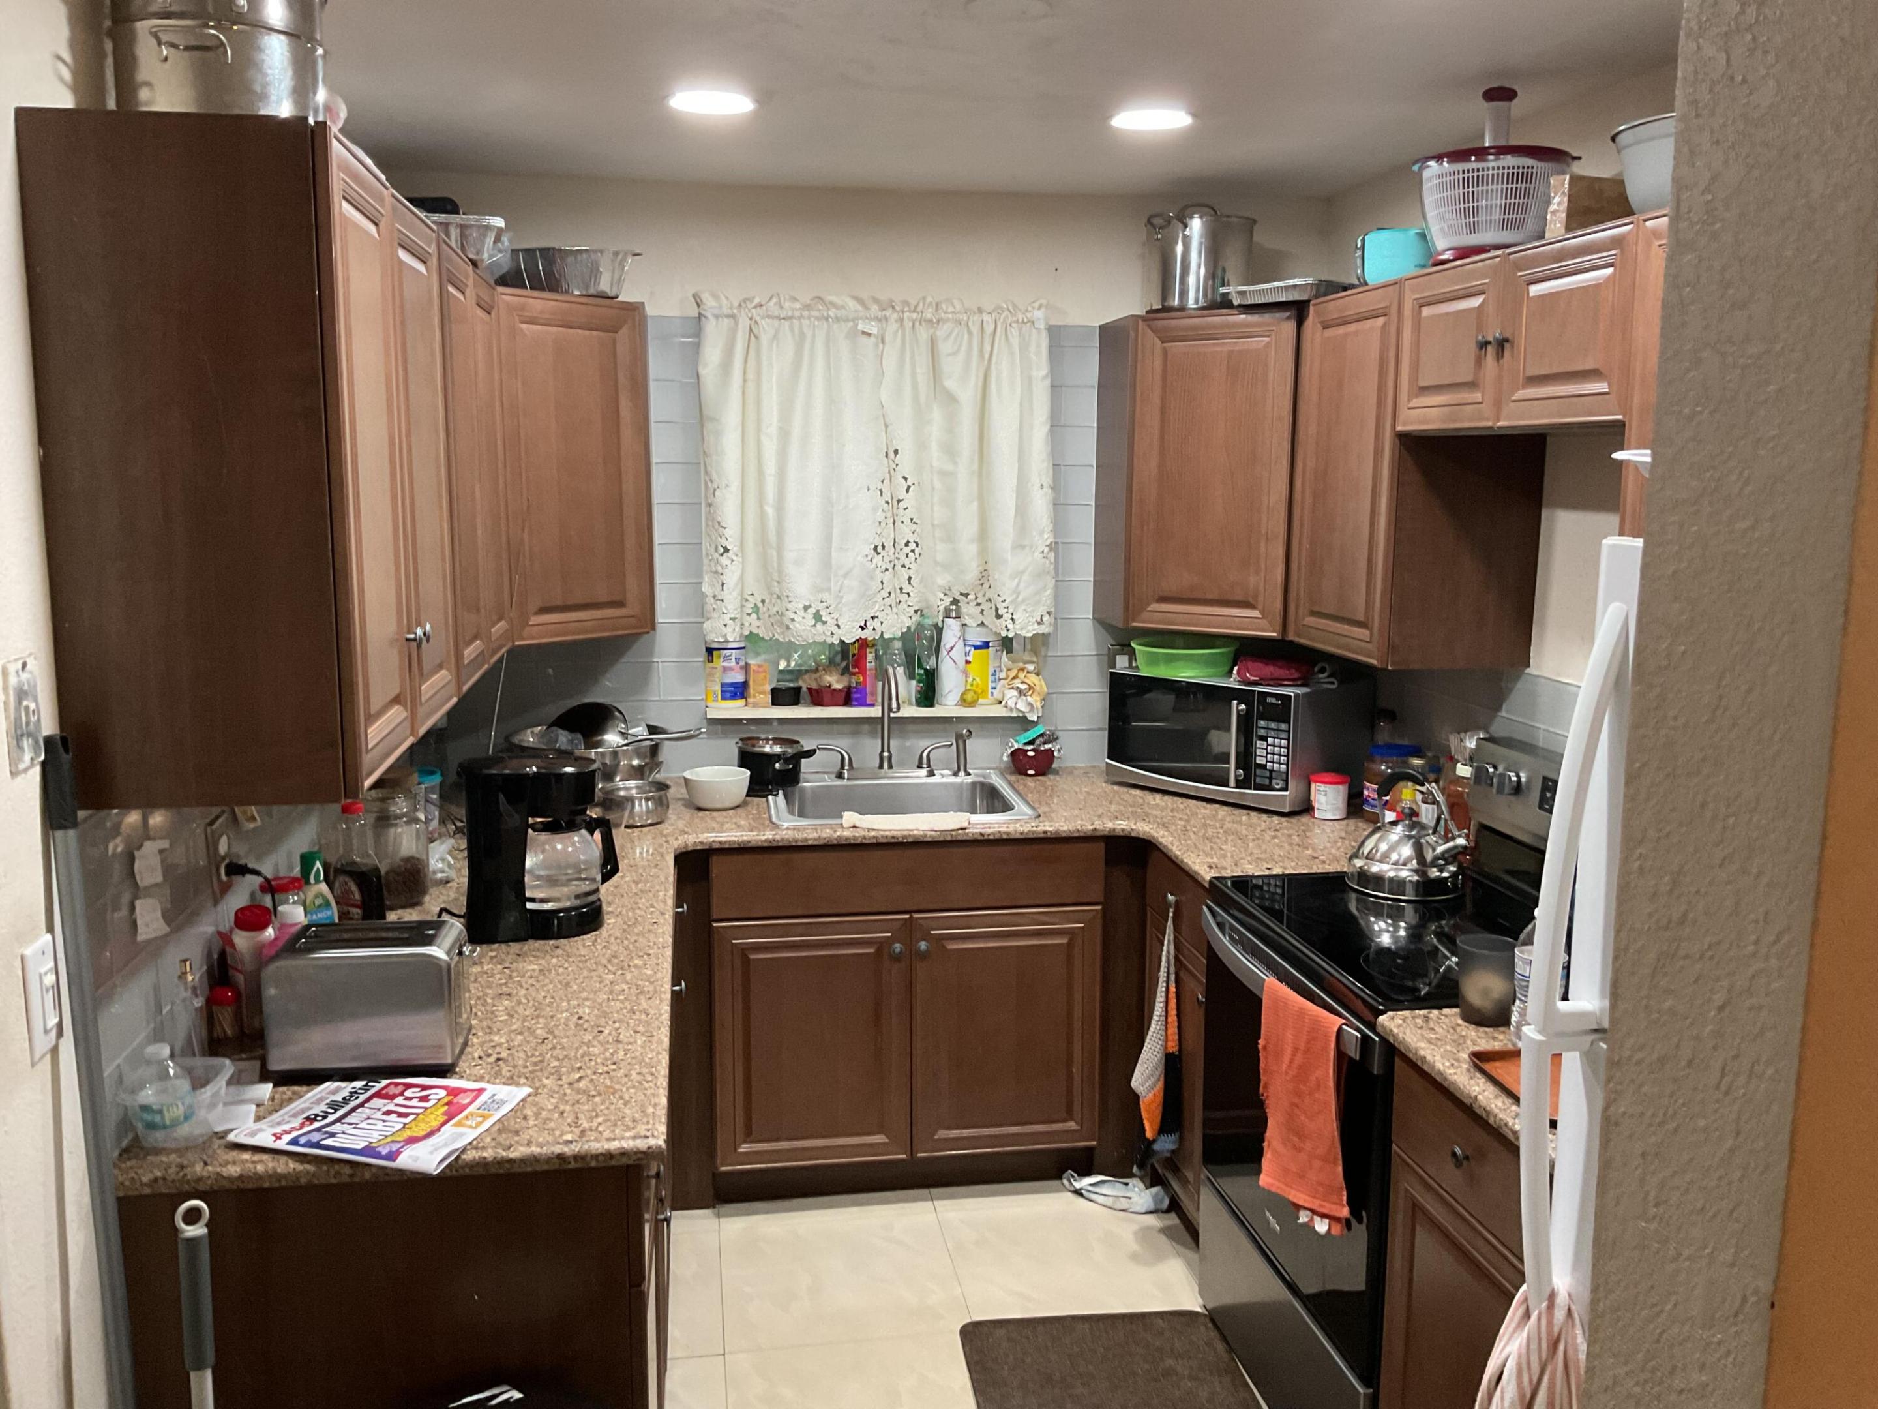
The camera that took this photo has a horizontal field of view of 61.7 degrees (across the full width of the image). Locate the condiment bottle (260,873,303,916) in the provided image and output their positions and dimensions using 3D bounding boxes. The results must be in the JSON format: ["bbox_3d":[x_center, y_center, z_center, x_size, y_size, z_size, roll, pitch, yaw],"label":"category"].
[{"bbox_3d":[-1.030,0.363,2.482,0.066,0.180,0.066,-4,10,-23],"label":"condiment bottle"}]

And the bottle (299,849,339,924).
[{"bbox_3d":[-1.004,0.341,2.555,0.070,0.200,0.050,-5,10,-32],"label":"bottle"}]

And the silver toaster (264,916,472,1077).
[{"bbox_3d":[-0.795,0.407,2.215,0.260,0.177,0.170,-1,9,-9],"label":"silver toaster"}]

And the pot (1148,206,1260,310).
[{"bbox_3d":[0.649,-1.097,3.953,0.270,0.265,0.330,8,12,41],"label":"pot"}]

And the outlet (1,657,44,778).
[{"bbox_3d":[-0.935,0.012,1.606,0.012,0.115,0.077,-1,9,-9],"label":"outlet"}]

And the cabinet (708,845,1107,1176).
[{"bbox_3d":[-0.110,0.642,3.893,0.898,0.752,0.590,-1,9,-9],"label":"cabinet"}]

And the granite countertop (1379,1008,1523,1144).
[{"bbox_3d":[1.028,0.529,2.145,0.650,0.035,0.600,-1,9,-9],"label":"granite countertop"}]

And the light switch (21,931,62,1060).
[{"bbox_3d":[-0.932,0.308,1.636,0.016,0.117,0.077,-1,9,-9],"label":"light switch"}]

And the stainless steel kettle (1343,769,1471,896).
[{"bbox_3d":[0.925,0.243,3.051,0.225,0.235,0.265,-5,10,-31],"label":"stainless steel kettle"}]

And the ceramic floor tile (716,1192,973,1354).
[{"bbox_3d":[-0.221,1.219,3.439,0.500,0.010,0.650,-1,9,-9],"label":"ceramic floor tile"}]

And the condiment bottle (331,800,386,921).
[{"bbox_3d":[-0.980,0.286,2.641,0.088,0.242,0.068,2,9,8],"label":"condiment bottle"}]

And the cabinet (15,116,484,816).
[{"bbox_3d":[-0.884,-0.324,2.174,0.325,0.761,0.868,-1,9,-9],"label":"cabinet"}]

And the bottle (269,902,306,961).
[{"bbox_3d":[-0.932,0.375,2.289,0.072,0.170,0.065,-1,9,-9],"label":"bottle"}]

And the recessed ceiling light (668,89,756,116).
[{"bbox_3d":[-0.441,-1.161,3.059,0.175,0.025,0.175,-1,9,-9],"label":"recessed ceiling light"}]

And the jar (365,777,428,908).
[{"bbox_3d":[-1.030,0.247,2.977,0.115,0.260,0.115,-3,9,-19],"label":"jar"}]

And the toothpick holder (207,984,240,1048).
[{"bbox_3d":[-0.995,0.431,2.188,0.039,0.081,0.039,-1,8,-9],"label":"toothpick holder"}]

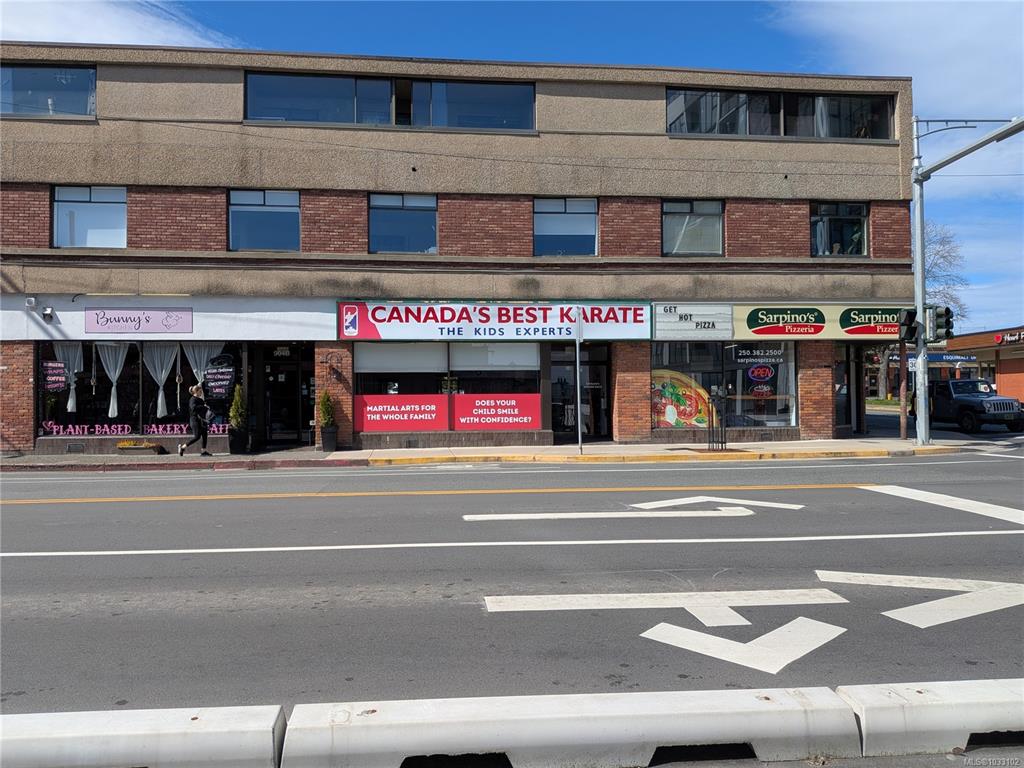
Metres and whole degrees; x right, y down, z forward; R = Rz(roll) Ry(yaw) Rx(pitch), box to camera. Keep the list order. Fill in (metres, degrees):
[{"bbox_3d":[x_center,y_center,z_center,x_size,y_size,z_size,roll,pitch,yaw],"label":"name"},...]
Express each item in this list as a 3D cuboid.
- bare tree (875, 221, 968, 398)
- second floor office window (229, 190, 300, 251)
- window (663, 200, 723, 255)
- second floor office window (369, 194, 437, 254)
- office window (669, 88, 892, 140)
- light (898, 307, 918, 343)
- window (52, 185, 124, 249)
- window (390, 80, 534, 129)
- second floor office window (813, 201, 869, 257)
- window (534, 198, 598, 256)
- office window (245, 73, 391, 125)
[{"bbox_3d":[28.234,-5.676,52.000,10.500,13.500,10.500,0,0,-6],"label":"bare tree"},{"bbox_3d":[-5.949,-3.923,17.063,1.690,1.455,0.150,0,0,-6],"label":"second floor office window"},{"bbox_3d":[4.643,-3.992,18.198,1.617,1.423,0.150,0,0,-6],"label":"window"},{"bbox_3d":[-2.675,-3.912,17.414,1.663,1.472,0.150,0,0,-6],"label":"second floor office window"},{"bbox_3d":[7.041,-7.013,18.464,6.149,1.262,0.150,0,0,-6],"label":"office window"},{"bbox_3d":[9.282,-1.368,16.600,0.420,0.760,0.350,0,0,-6],"label":"light"},{"bbox_3d":[-9.898,-3.902,16.640,1.662,1.454,0.150,0,0,-6],"label":"window"},{"bbox_3d":[-1.158,-6.904,17.585,3.513,1.178,0.150,0,0,-6],"label":"window"},{"bbox_3d":[8.593,-4.046,18.621,1.610,1.430,0.150,0,0,-6],"label":"second floor office window"},{"bbox_3d":[1.374,-3.934,17.848,1.632,1.459,0.150,0,0,-6],"label":"window"},{"bbox_3d":[-4.677,-6.913,17.208,3.471,1.177,0.150,0,0,-6],"label":"office window"}]

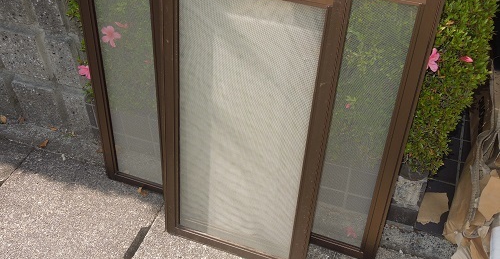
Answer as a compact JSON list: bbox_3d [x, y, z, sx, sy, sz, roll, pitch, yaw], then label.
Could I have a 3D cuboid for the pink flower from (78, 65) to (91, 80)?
[{"bbox_3d":[-0.452,-0.157,1.396,0.050,0.048,0.035,21,46,24],"label":"pink flower"}]

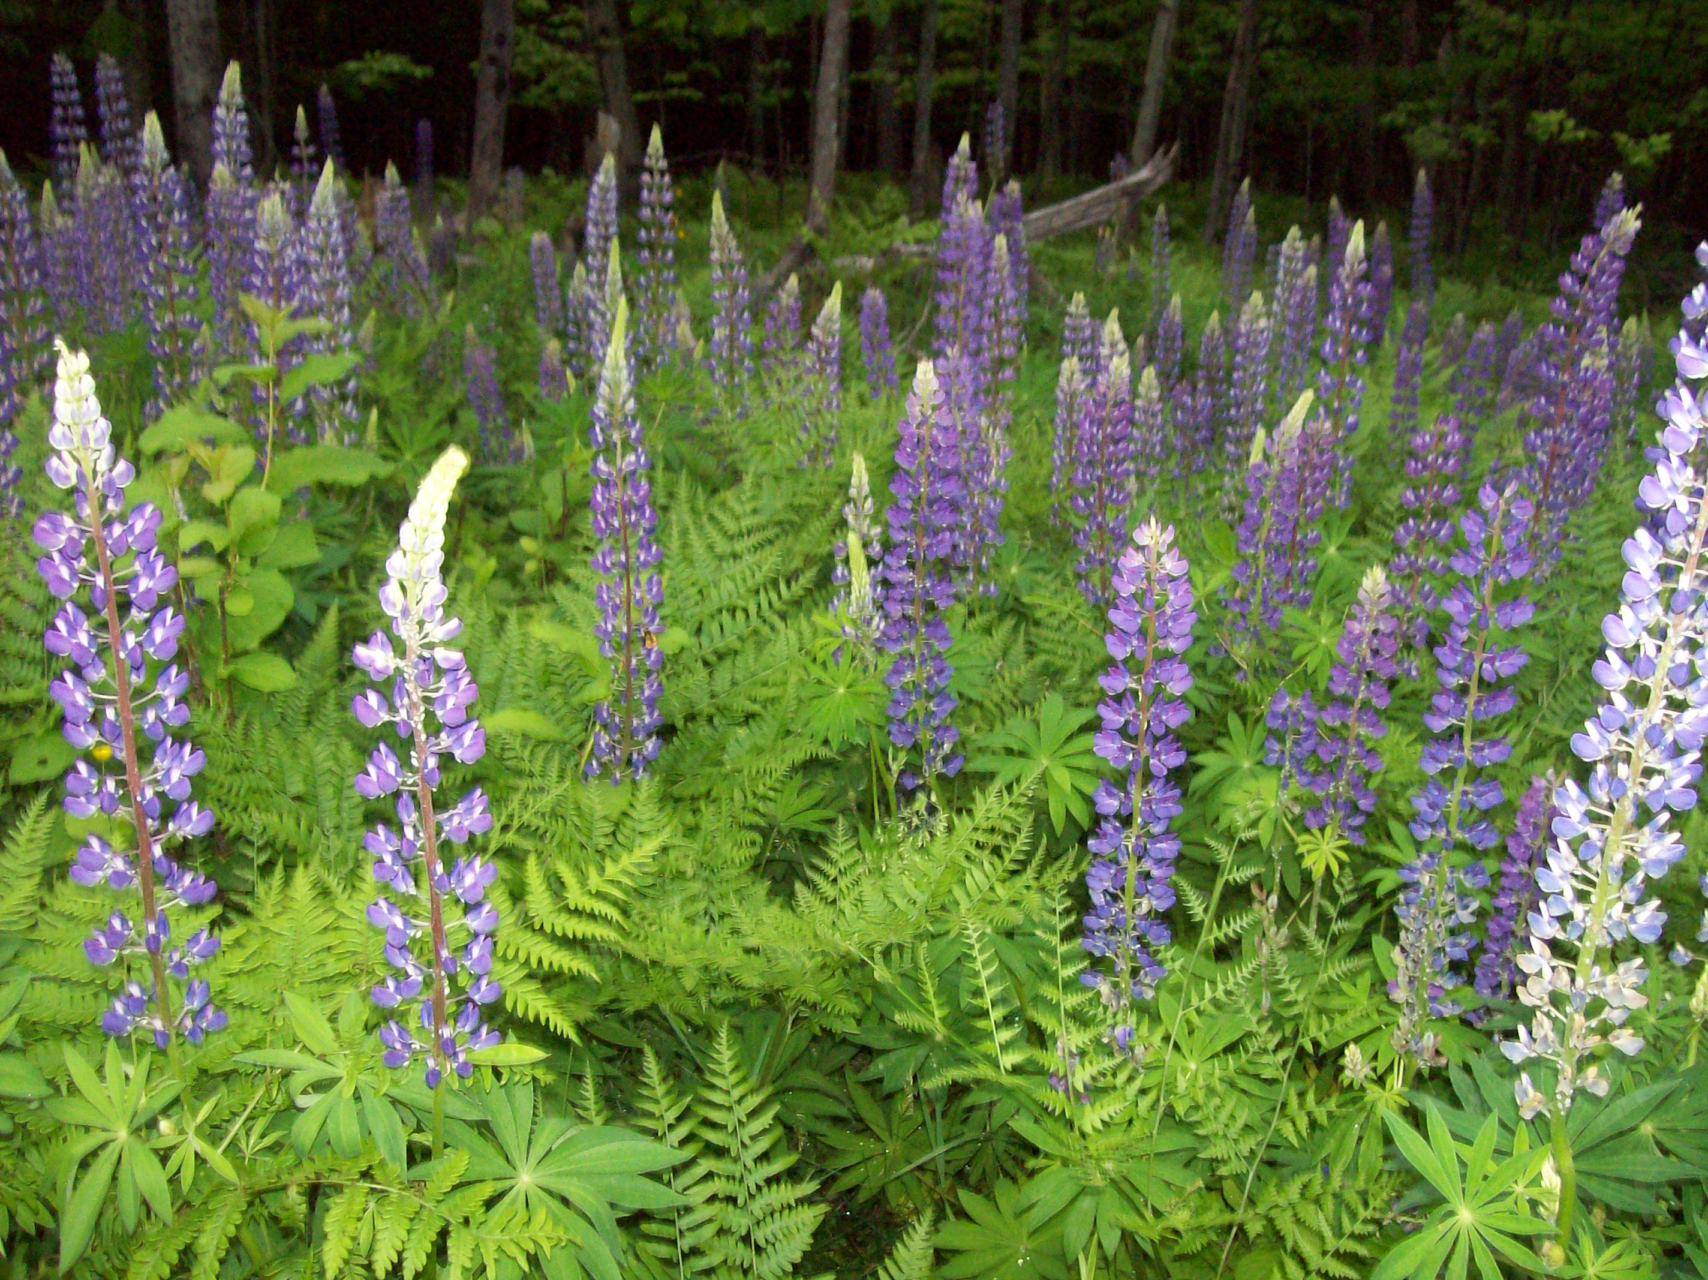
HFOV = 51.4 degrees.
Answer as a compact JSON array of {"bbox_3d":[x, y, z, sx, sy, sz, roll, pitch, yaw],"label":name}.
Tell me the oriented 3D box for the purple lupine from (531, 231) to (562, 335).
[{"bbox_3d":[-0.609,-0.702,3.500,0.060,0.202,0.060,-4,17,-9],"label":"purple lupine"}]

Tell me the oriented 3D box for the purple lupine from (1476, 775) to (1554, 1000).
[{"bbox_3d":[0.619,0.233,1.650,0.058,0.230,0.058,8,18,21],"label":"purple lupine"}]

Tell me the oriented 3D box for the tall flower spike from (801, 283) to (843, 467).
[{"bbox_3d":[-0.042,-0.415,2.800,0.063,0.291,0.063,6,18,-2],"label":"tall flower spike"}]

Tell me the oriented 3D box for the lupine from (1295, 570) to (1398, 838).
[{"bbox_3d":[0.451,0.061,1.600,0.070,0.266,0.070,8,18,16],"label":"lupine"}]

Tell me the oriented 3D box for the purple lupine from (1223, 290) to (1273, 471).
[{"bbox_3d":[0.558,-0.362,2.500,0.064,0.257,0.064,5,18,12],"label":"purple lupine"}]

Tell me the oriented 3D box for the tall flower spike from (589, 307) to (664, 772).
[{"bbox_3d":[-0.208,-0.080,1.600,0.064,0.450,0.064,-1,18,-7],"label":"tall flower spike"}]

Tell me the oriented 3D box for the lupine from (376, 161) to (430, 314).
[{"bbox_3d":[-0.837,-0.746,3.300,0.072,0.279,0.072,-7,17,-13],"label":"lupine"}]

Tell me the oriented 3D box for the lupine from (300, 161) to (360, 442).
[{"bbox_3d":[-0.677,-0.433,2.300,0.064,0.360,0.064,-1,18,-16],"label":"lupine"}]

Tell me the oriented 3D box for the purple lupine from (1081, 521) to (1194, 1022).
[{"bbox_3d":[0.198,0.098,1.240,0.068,0.376,0.068,3,17,9],"label":"purple lupine"}]

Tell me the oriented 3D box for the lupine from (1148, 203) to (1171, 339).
[{"bbox_3d":[0.843,-1.016,4.900,0.063,0.366,0.063,1,17,10],"label":"lupine"}]

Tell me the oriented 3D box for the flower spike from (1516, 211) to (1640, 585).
[{"bbox_3d":[0.707,-0.235,1.720,0.067,0.363,0.067,15,22,20],"label":"flower spike"}]

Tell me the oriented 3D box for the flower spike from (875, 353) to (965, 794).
[{"bbox_3d":[0.060,-0.048,1.520,0.064,0.387,0.064,0,18,2],"label":"flower spike"}]

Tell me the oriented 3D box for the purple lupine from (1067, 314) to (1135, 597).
[{"bbox_3d":[0.271,-0.189,1.900,0.064,0.314,0.064,2,18,8],"label":"purple lupine"}]

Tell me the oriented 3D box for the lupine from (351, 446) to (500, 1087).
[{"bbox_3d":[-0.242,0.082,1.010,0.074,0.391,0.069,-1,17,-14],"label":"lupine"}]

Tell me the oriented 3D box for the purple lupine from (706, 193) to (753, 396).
[{"bbox_3d":[-0.195,-0.535,2.750,0.064,0.314,0.064,-3,17,-3],"label":"purple lupine"}]

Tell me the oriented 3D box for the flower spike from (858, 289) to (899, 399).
[{"bbox_3d":[0.043,-0.553,3.300,0.065,0.211,0.065,-5,17,2],"label":"flower spike"}]

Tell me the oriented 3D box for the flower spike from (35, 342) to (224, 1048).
[{"bbox_3d":[-0.345,0.037,0.830,0.065,0.351,0.065,-8,20,-23],"label":"flower spike"}]

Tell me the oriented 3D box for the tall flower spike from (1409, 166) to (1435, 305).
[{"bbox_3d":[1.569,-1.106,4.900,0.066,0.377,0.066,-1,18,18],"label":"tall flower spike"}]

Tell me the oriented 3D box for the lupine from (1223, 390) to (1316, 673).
[{"bbox_3d":[0.507,-0.130,2.150,0.065,0.348,0.065,12,20,12],"label":"lupine"}]

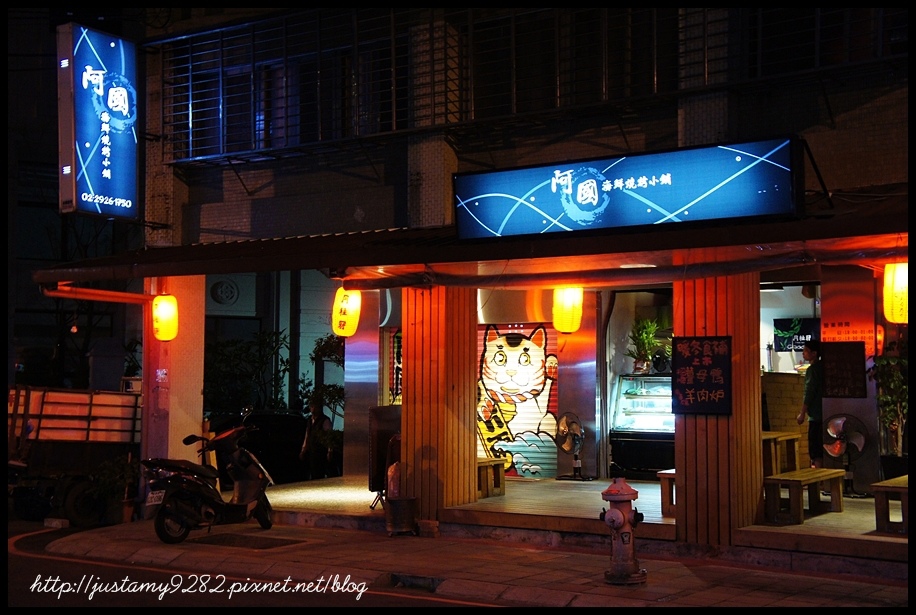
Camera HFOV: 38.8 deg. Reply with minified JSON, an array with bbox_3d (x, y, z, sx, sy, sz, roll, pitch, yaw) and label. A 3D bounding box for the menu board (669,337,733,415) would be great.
[{"bbox_3d":[2.017,0.563,10.757,0.530,0.640,0.030,-2,-4,34],"label":"menu board"}]

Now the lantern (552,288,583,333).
[{"bbox_3d":[0.867,-0.011,10.272,0.240,0.450,0.240,0,-3,0],"label":"lantern"}]

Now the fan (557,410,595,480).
[{"bbox_3d":[1.414,1.656,15.607,0.430,0.800,0.490,2,-4,-36],"label":"fan"}]

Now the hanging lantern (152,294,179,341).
[{"bbox_3d":[-2.992,0.105,13.300,0.268,0.475,0.268,0,-3,0],"label":"hanging lantern"}]

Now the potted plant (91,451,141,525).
[{"bbox_3d":[-3.672,1.927,14.040,0.500,0.750,0.500,0,-3,0],"label":"potted plant"}]

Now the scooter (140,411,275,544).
[{"bbox_3d":[-2.388,1.619,12.688,0.710,1.190,1.820,-2,-4,35],"label":"scooter"}]

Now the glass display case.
[{"bbox_3d":[2.580,1.467,15.793,1.300,1.210,0.720,-2,-4,35],"label":"glass display case"}]

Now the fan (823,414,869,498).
[{"bbox_3d":[4.056,1.543,13.601,0.470,0.820,0.400,-2,-4,35],"label":"fan"}]

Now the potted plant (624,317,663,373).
[{"bbox_3d":[2.249,0.459,15.722,0.460,0.690,0.460,0,-3,0],"label":"potted plant"}]

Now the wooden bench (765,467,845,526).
[{"bbox_3d":[3.085,1.662,11.514,0.315,0.375,1.250,-2,-3,32],"label":"wooden bench"}]

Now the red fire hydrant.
[{"bbox_3d":[1.243,1.660,9.854,0.330,0.810,0.330,-2,-3,29],"label":"red fire hydrant"}]

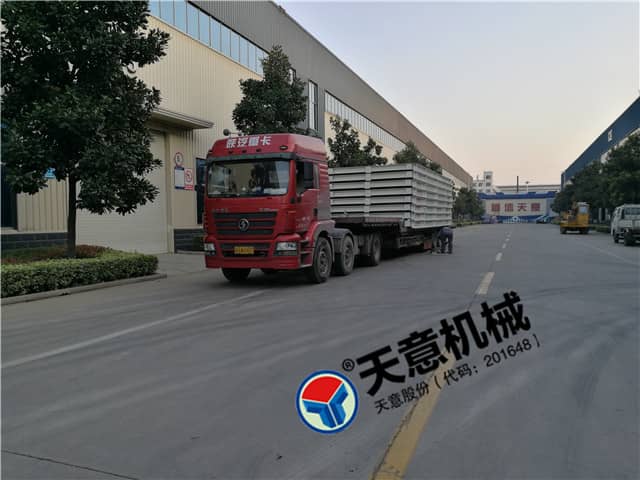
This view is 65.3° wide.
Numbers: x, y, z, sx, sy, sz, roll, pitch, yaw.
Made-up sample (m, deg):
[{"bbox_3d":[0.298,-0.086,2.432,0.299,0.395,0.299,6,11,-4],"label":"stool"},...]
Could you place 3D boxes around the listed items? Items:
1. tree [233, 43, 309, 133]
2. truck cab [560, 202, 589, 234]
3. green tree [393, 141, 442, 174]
[{"bbox_3d":[-2.231,-4.143,22.322,4.000,9.300,4.000,1,3,22],"label":"tree"},{"bbox_3d":[23.122,-2.028,45.255,2.400,2.800,5.000,1,3,22],"label":"truck cab"},{"bbox_3d":[9.370,-5.333,49.296,4.500,9.000,4.500,1,3,22],"label":"green tree"}]

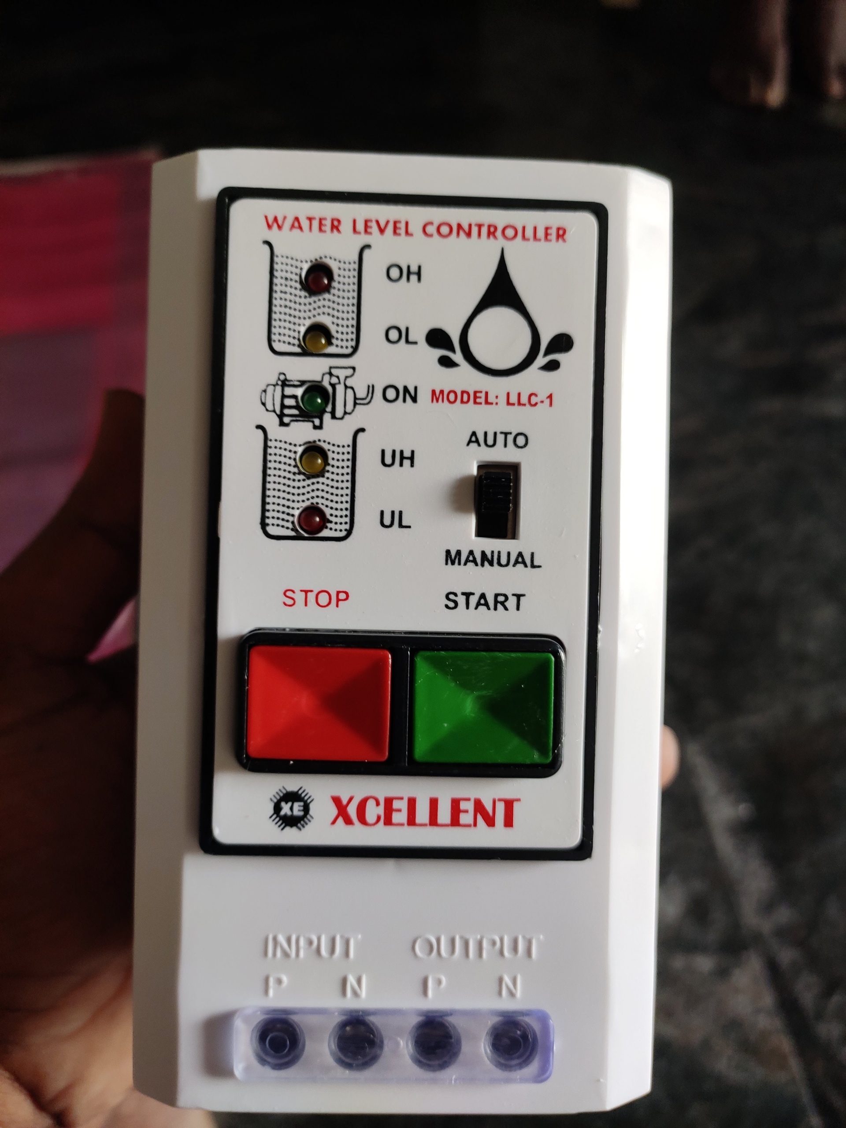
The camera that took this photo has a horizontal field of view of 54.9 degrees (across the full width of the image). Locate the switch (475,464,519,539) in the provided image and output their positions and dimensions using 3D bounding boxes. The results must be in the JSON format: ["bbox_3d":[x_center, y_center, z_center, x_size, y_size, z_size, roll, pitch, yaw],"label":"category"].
[{"bbox_3d":[0.014,-0.012,0.155,0.008,0.007,0.014,2,90,-3],"label":"switch"}]

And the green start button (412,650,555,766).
[{"bbox_3d":[0.011,0.027,0.154,0.026,0.005,0.021,2,90,-3],"label":"green start button"}]

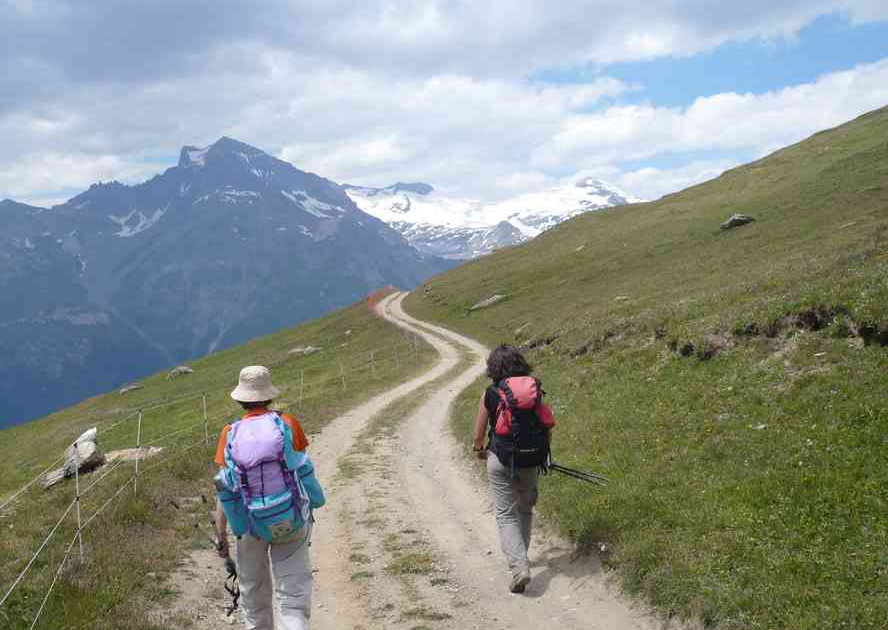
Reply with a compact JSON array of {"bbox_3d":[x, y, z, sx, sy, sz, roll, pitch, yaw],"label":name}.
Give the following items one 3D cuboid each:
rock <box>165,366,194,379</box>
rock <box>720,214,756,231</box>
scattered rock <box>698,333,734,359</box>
[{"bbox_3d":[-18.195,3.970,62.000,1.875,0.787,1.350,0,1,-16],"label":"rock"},{"bbox_3d":[16.399,-5.151,50.000,1.945,0.846,1.400,0,1,18],"label":"rock"},{"bbox_3d":[4.082,0.474,13.500,0.496,0.400,0.400,0,1,17],"label":"scattered rock"}]

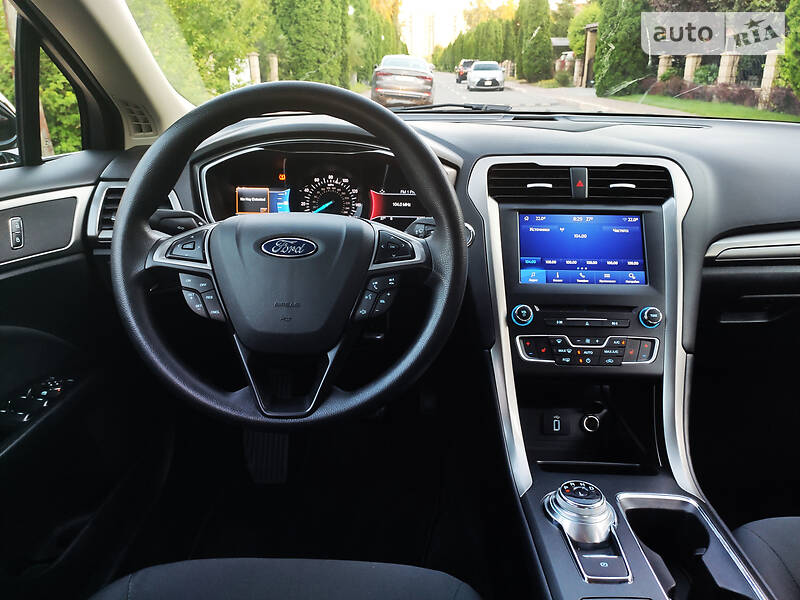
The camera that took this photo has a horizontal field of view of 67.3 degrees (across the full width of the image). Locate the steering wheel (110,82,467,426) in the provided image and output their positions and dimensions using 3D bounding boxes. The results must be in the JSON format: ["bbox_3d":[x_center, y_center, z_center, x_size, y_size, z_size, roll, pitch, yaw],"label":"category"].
[{"bbox_3d":[-0.117,-0.050,0.650,0.374,0.374,0.100,0,-6,1],"label":"steering wheel"}]

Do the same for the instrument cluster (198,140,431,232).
[{"bbox_3d":[-0.119,-0.161,0.875,0.335,0.138,0.090,0,2,1],"label":"instrument cluster"}]

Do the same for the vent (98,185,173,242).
[{"bbox_3d":[-0.371,-0.119,0.840,0.104,0.078,0.050,0,2,-3],"label":"vent"}]

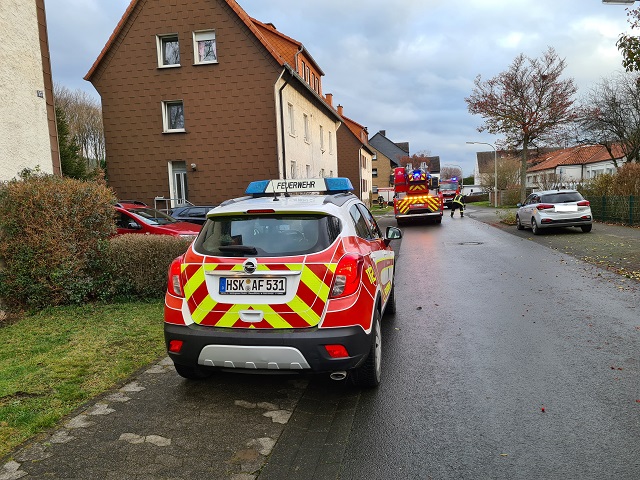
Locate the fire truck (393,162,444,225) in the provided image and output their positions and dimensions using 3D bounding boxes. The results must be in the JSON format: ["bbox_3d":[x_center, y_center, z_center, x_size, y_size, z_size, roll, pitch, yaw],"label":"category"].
[{"bbox_3d":[5.837,-2.786,29.044,2.500,3.250,9.800,-1,5,10],"label":"fire truck"}]

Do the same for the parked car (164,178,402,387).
[{"bbox_3d":[-0.094,0.229,5.631,1.860,1.840,4.270,-1,5,11],"label":"parked car"}]

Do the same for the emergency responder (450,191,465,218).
[{"bbox_3d":[8.469,-2.017,29.430,0.800,1.480,0.600,-3,5,-7],"label":"emergency responder"}]

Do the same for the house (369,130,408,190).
[{"bbox_3d":[11.036,-12.166,83.464,11.000,11.400,12.000,-1,5,11],"label":"house"}]

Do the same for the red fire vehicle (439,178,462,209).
[{"bbox_3d":[14.517,-5.093,53.907,2.500,3.250,7.400,-1,6,15],"label":"red fire vehicle"}]

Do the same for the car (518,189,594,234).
[{"bbox_3d":[8.530,-1.085,17.730,1.750,1.470,4.030,-1,5,14],"label":"car"}]

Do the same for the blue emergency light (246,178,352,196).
[{"bbox_3d":[-0.195,-0.564,5.174,1.200,0.165,0.300,-1,5,11],"label":"blue emergency light"}]

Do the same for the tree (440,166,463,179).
[{"bbox_3d":[23.941,-9.985,87.699,4.600,6.400,4.600,-1,5,11],"label":"tree"}]

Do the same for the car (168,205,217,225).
[{"bbox_3d":[-2.879,-0.473,16.531,4.400,1.460,1.800,-1,5,9],"label":"car"}]

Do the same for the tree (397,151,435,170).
[{"bbox_3d":[14.731,-9.573,74.615,5.700,8.200,5.500,-1,5,11],"label":"tree"}]

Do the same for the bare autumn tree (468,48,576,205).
[{"bbox_3d":[9.311,-4.879,22.119,5.200,8.100,5.200,-1,5,11],"label":"bare autumn tree"}]

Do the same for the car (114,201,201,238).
[{"bbox_3d":[-4.717,0.007,10.822,4.300,1.660,1.820,-1,5,9],"label":"car"}]

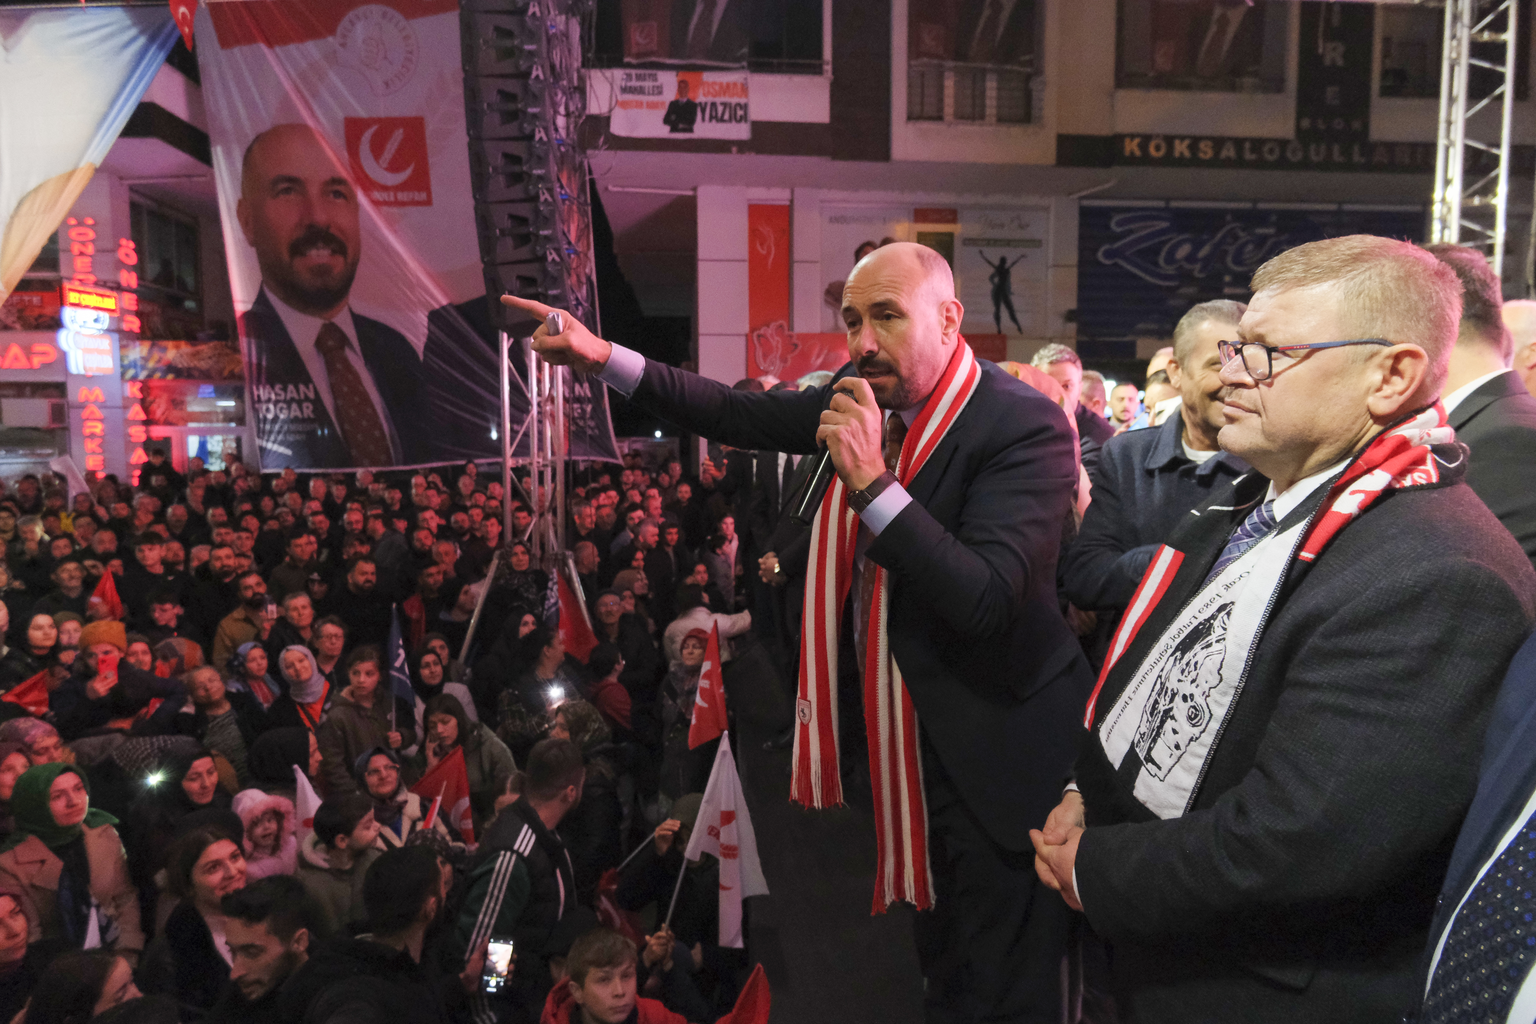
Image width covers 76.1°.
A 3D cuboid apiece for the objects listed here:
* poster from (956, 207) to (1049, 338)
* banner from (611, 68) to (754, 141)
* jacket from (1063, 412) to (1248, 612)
[{"bbox_3d":[3.310,-3.380,13.850,1.340,1.830,0.030,0,4,-5],"label":"poster"},{"bbox_3d":[-1.080,-4.980,12.000,1.700,0.800,0.030,0,4,-5],"label":"banner"},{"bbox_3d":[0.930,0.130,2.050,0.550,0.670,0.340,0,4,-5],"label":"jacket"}]

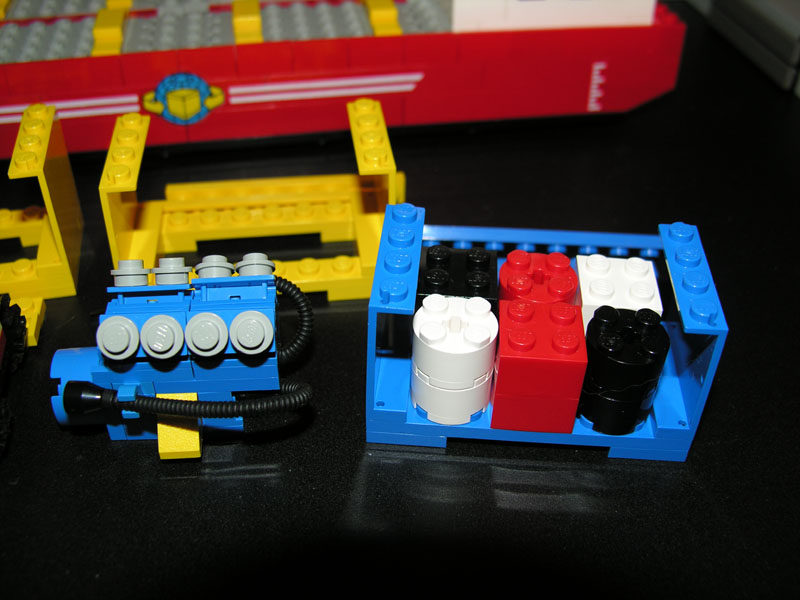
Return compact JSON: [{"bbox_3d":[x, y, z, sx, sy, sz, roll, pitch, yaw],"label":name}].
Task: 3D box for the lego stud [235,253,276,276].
[{"bbox_3d":[-0.029,-0.007,0.172,0.008,0.008,0.005,-3,80,-5],"label":"lego stud"}]

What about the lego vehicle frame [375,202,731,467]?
[{"bbox_3d":[0.027,0.006,0.173,0.064,0.037,0.032,3,39,2],"label":"lego vehicle frame"}]

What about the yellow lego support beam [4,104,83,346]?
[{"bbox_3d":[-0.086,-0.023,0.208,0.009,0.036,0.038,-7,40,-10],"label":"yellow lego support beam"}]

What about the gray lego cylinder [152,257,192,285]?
[{"bbox_3d":[-0.045,-0.006,0.168,0.008,0.005,0.008,1,2,0],"label":"gray lego cylinder"}]

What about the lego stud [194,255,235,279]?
[{"bbox_3d":[-0.037,-0.006,0.172,0.008,0.008,0.005,-3,80,-5],"label":"lego stud"}]

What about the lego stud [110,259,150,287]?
[{"bbox_3d":[-0.053,-0.005,0.170,0.008,0.005,0.008,-3,3,-5],"label":"lego stud"}]

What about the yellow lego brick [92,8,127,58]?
[{"bbox_3d":[-0.087,-0.078,0.256,0.008,0.007,0.032,-7,40,-11],"label":"yellow lego brick"}]

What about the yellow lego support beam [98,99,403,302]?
[{"bbox_3d":[-0.035,-0.023,0.207,0.064,0.037,0.032,-4,39,-7],"label":"yellow lego support beam"}]

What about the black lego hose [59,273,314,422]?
[{"bbox_3d":[-0.040,0.009,0.163,0.047,0.015,0.026,-2,39,-5],"label":"black lego hose"}]

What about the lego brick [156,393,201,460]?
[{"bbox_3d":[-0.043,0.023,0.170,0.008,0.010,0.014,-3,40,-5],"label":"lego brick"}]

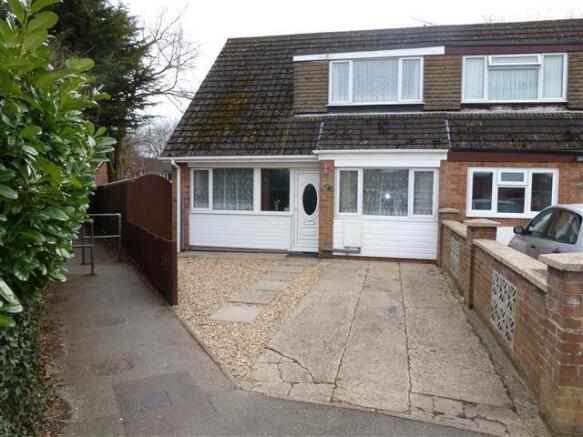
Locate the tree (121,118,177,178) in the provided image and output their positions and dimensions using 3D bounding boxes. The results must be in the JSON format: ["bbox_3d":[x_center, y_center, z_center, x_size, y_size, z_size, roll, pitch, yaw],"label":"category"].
[{"bbox_3d":[-11.700,-4.400,33.000,5.500,7.600,5.500,1,3,10],"label":"tree"}]

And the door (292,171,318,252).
[{"bbox_3d":[0.483,-0.190,9.944,0.860,2.026,0.100,1,3,10],"label":"door"}]

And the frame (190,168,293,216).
[{"bbox_3d":[-1.292,-0.676,10.248,2.691,1.208,0.100,1,3,10],"label":"frame"}]

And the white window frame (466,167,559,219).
[{"bbox_3d":[4.620,-0.537,8.512,1.789,1.052,0.100,1,3,10],"label":"white window frame"}]

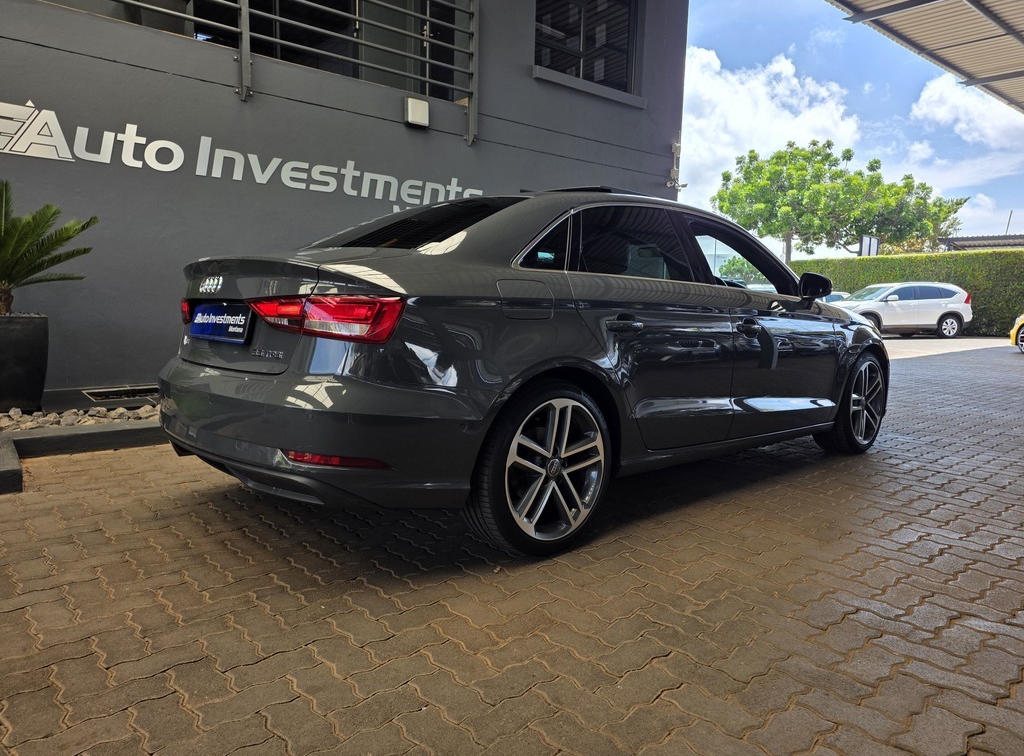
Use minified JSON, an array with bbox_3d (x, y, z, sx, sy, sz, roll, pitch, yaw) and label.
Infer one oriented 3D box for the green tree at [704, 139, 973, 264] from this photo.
[{"bbox_3d":[14.848,-6.680,31.509,10.800,8.600,9.000,4,7,25],"label":"green tree"}]

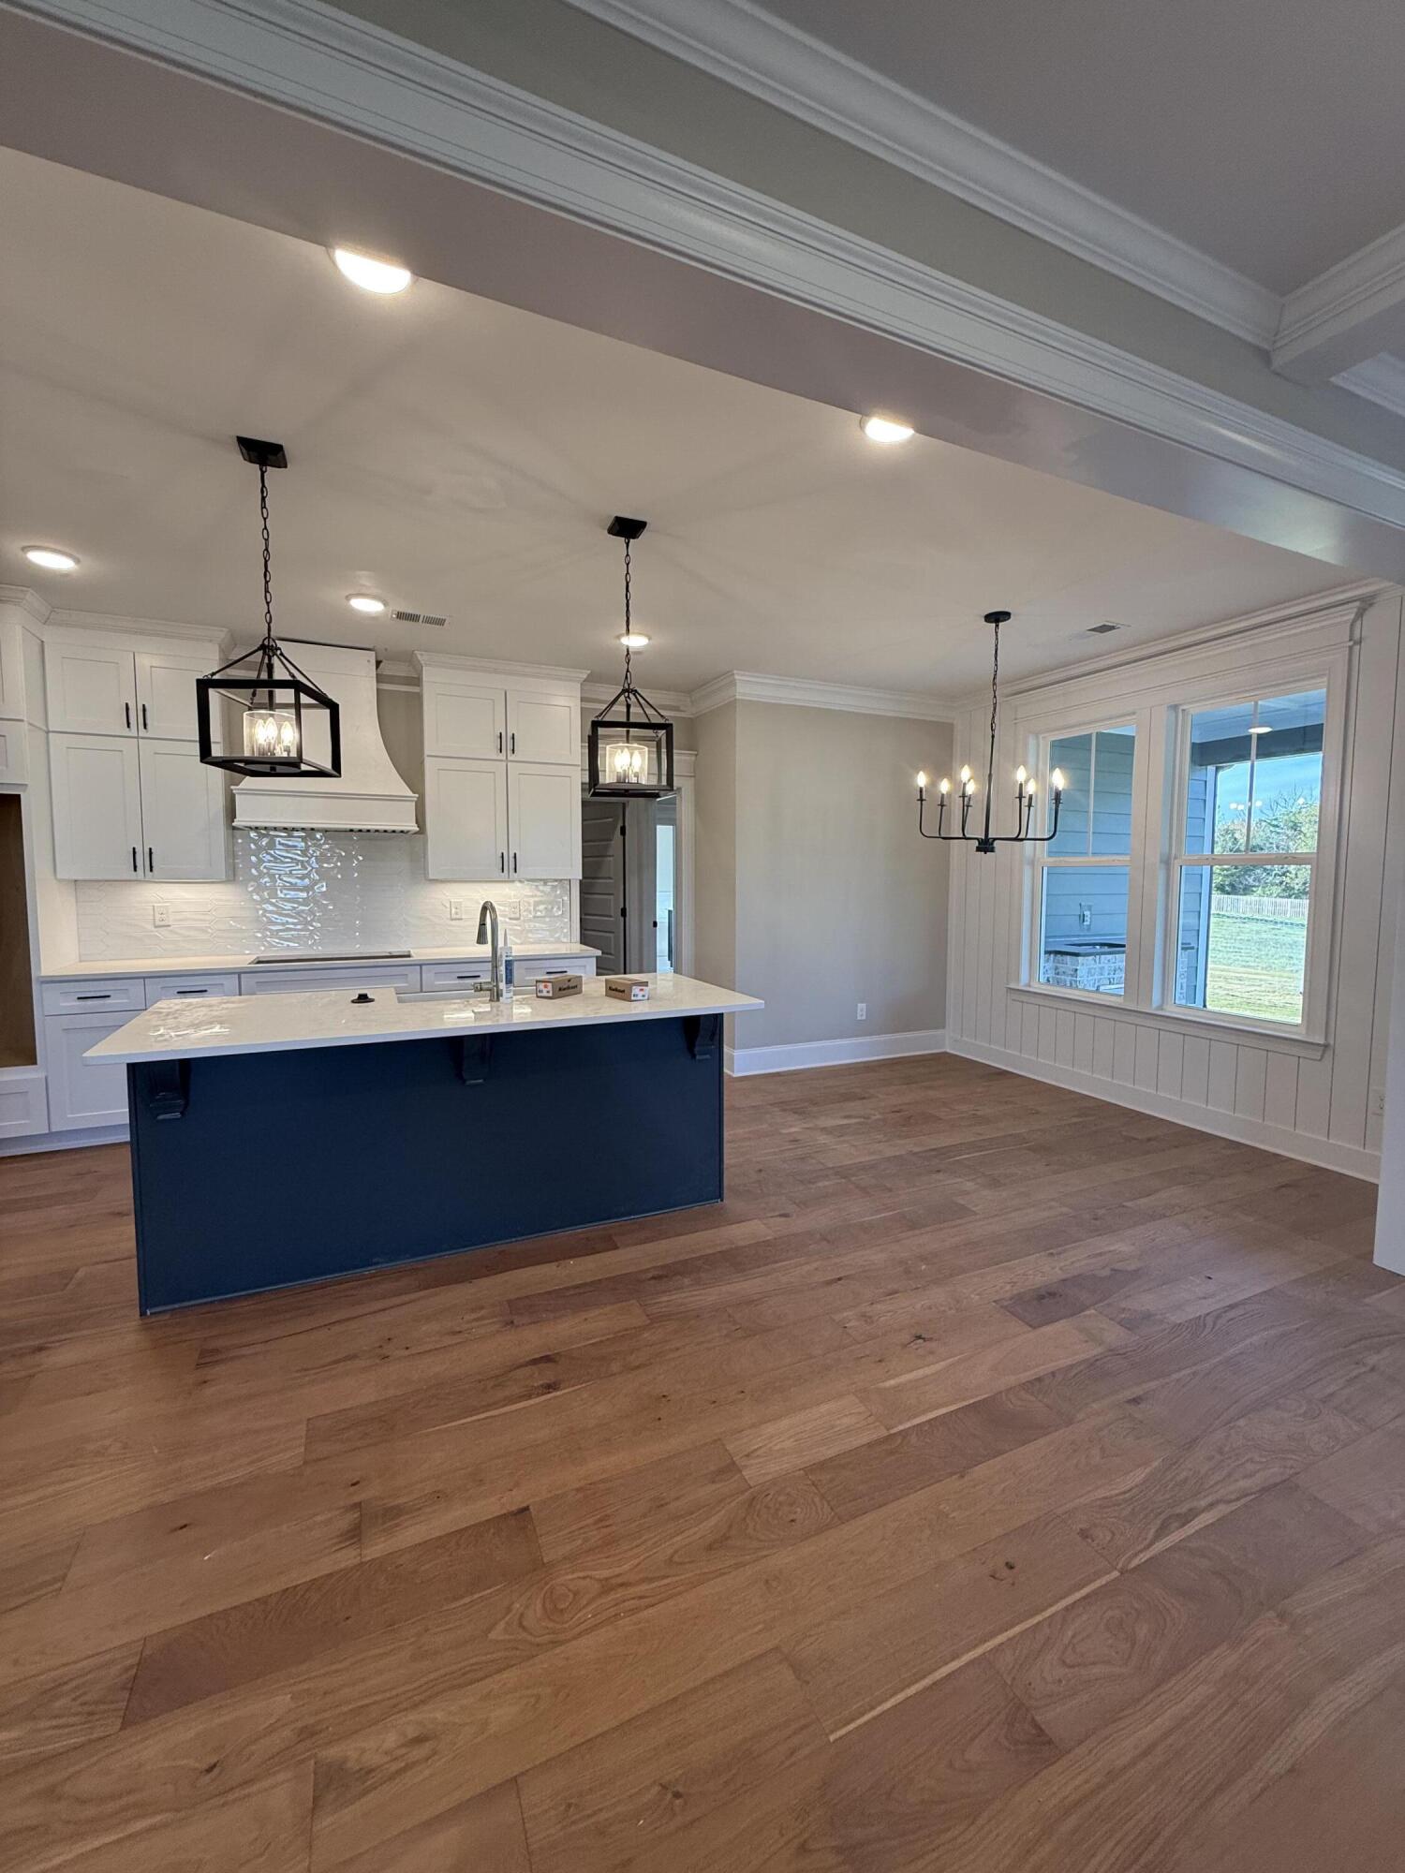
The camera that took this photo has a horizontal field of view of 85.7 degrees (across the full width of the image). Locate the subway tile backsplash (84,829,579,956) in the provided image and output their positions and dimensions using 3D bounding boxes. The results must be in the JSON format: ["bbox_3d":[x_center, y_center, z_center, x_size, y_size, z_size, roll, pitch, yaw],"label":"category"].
[{"bbox_3d":[-2.242,-0.286,4.867,2.845,0.770,0.030,-2,5,-25],"label":"subway tile backsplash"}]

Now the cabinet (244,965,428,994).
[{"bbox_3d":[-2.216,0.594,4.616,0.928,0.878,0.604,-2,5,-25],"label":"cabinet"}]

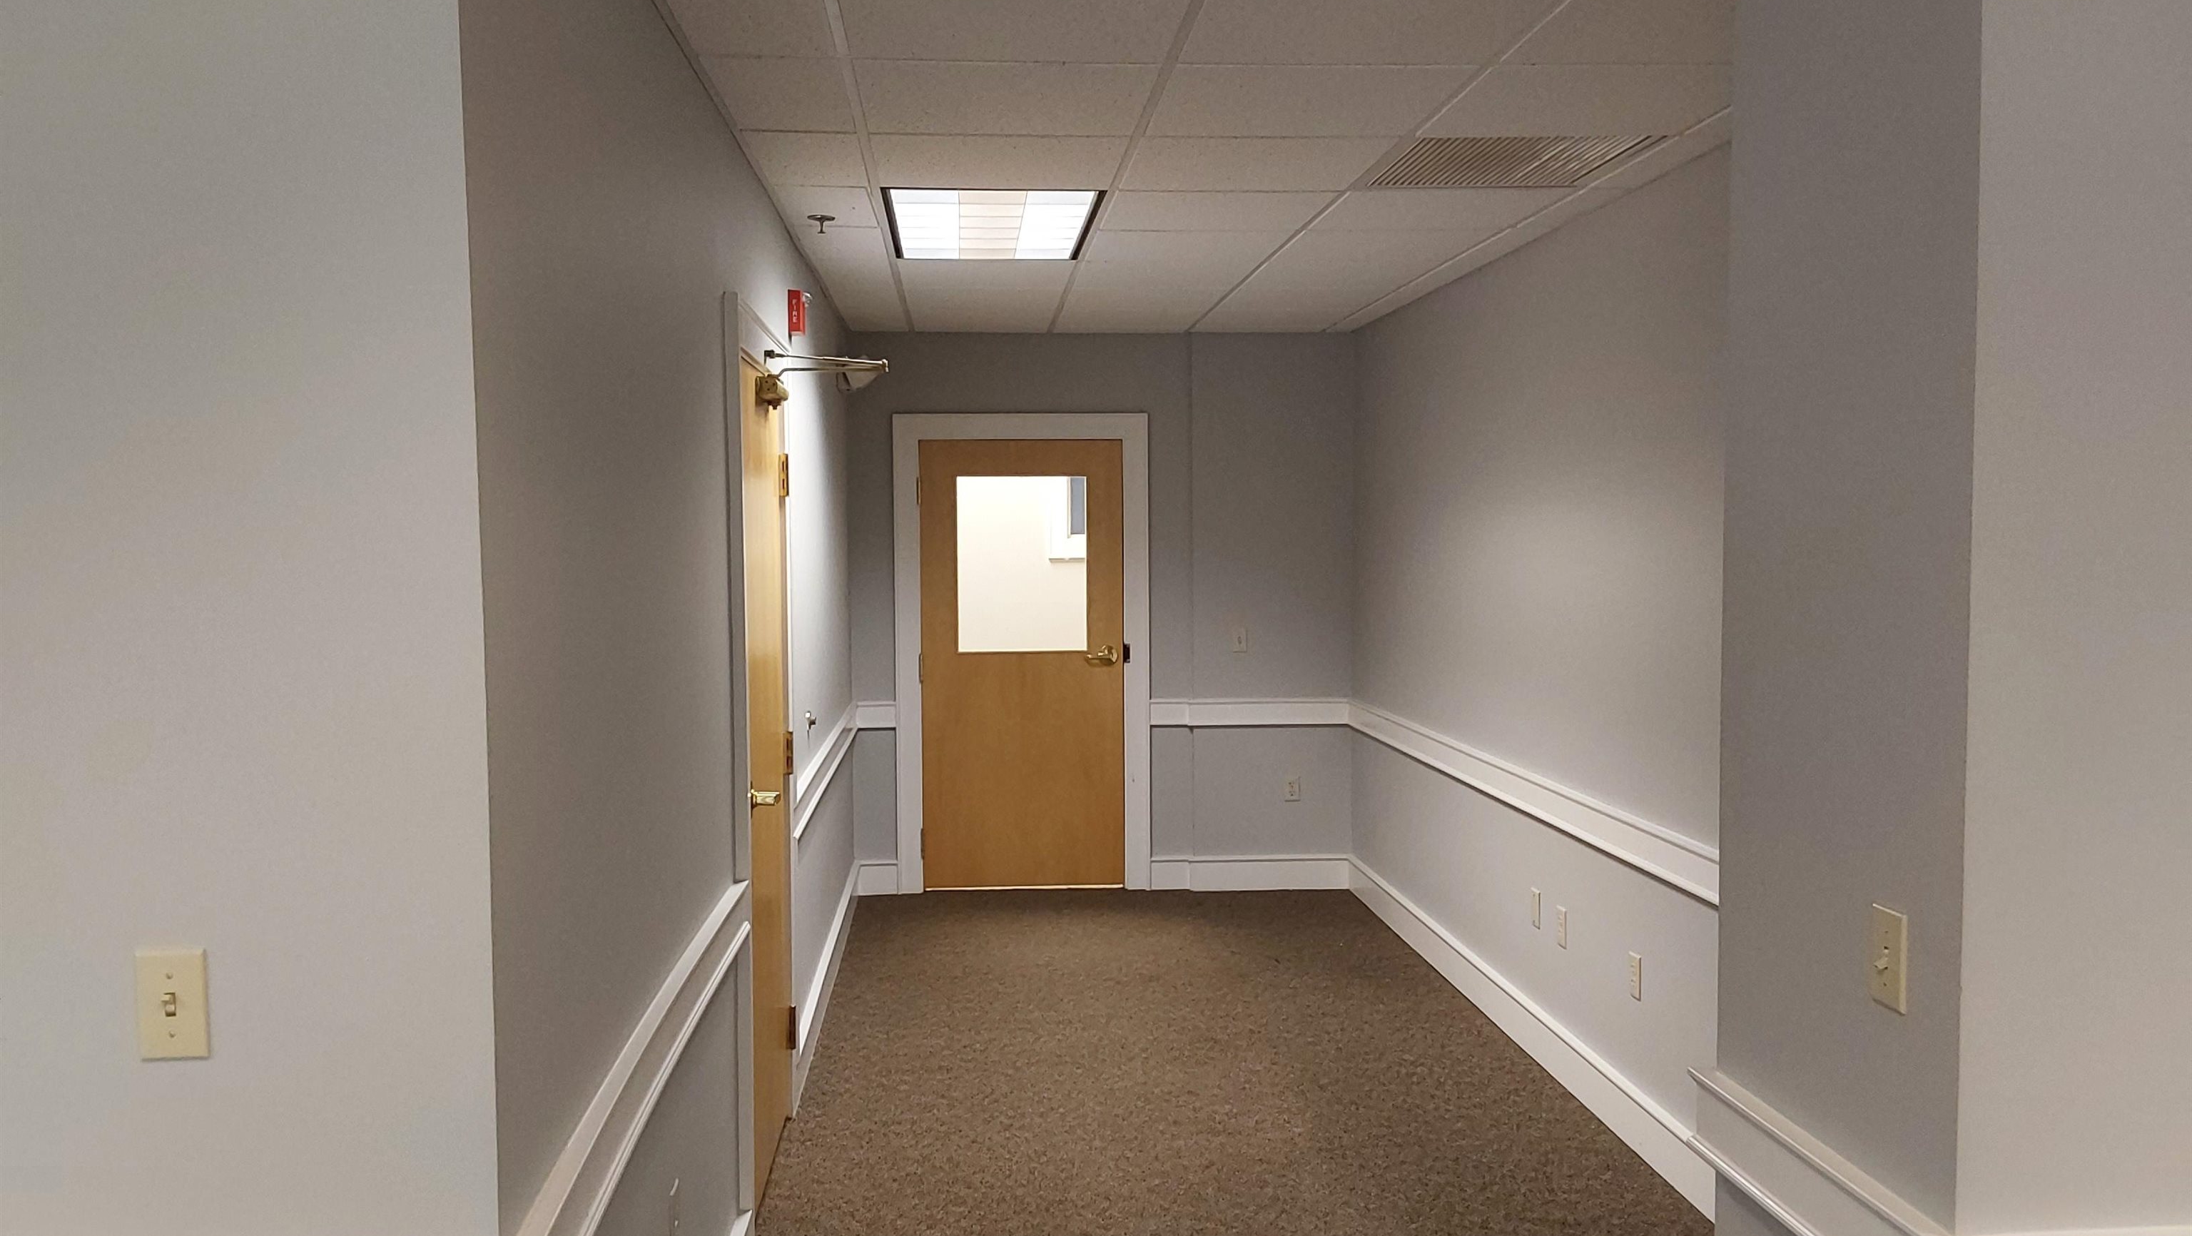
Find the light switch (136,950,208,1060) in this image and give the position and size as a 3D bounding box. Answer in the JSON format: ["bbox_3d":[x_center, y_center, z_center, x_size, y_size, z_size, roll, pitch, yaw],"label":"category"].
[{"bbox_3d":[-0.948,0.398,1.815,0.070,0.115,0.016,-1,3,-4],"label":"light switch"}]

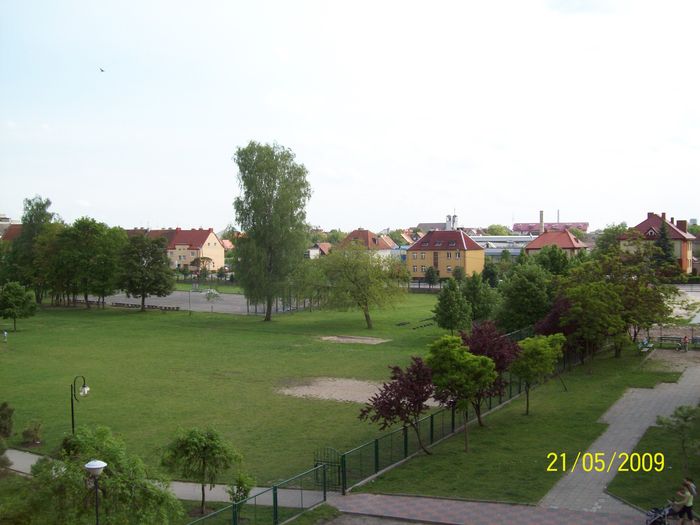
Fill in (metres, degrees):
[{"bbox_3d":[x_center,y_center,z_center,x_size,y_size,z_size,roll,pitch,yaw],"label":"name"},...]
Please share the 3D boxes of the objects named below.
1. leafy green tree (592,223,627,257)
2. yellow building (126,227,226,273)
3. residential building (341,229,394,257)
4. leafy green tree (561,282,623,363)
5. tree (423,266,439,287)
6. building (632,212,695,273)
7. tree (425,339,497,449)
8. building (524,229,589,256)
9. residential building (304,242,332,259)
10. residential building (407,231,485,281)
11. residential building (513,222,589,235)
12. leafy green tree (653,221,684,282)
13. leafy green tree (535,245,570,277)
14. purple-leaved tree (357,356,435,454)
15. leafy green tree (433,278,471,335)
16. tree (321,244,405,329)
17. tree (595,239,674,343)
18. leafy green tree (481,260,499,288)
[{"bbox_3d":[57.150,-1.902,160.161,7.910,13.780,7.520,0,1,20],"label":"leafy green tree"},{"bbox_3d":[-55.725,-4.202,227.391,36.000,12.200,10.500,1,2,34],"label":"yellow building"},{"bbox_3d":[2.724,-2.147,171.090,10.500,11.300,10.000,1,2,34],"label":"residential building"},{"bbox_3d":[18.281,4.665,54.664,4.670,6.645,4.670,0,3,18],"label":"leafy green tree"},{"bbox_3d":[15.165,2.874,137.140,3.100,4.243,3.100,0,2,0],"label":"tree"},{"bbox_3d":[61.461,-3.472,145.694,13.300,12.400,12.500,1,3,34],"label":"building"},{"bbox_3d":[5.363,6.368,35.195,3.296,5.617,3.296,-1,3,9],"label":"tree"},{"bbox_3d":[50.362,-2.334,177.854,12.500,11.300,10.500,1,2,34],"label":"building"},{"bbox_3d":[-8.436,-1.976,199.839,6.500,6.500,7.500,1,4,38],"label":"residential building"},{"bbox_3d":[24.467,-1.773,186.000,16.300,12.700,10.300,0,2,33],"label":"residential building"},{"bbox_3d":[110.119,-12.597,399.803,41.000,18.500,14.000,1,2,34],"label":"residential building"},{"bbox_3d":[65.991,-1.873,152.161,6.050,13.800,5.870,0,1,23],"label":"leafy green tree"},{"bbox_3d":[39.021,1.152,140.108,6.920,9.230,6.580,-1,1,16],"label":"leafy green tree"},{"bbox_3d":[2.011,6.190,31.492,3.288,4.265,3.100,0,2,0],"label":"purple-leaved tree"},{"bbox_3d":[9.921,4.328,71.154,3.714,5.534,3.714,0,2,0],"label":"leafy green tree"},{"bbox_3d":[1.543,2.792,85.114,9.810,9.790,9.320,-1,1,1],"label":"tree"},{"bbox_3d":[27.245,2.660,69.616,7.640,9.910,7.260,0,1,21],"label":"tree"},{"bbox_3d":[26.468,2.326,138.125,3.415,5.412,3.415,0,2,0],"label":"leafy green tree"}]

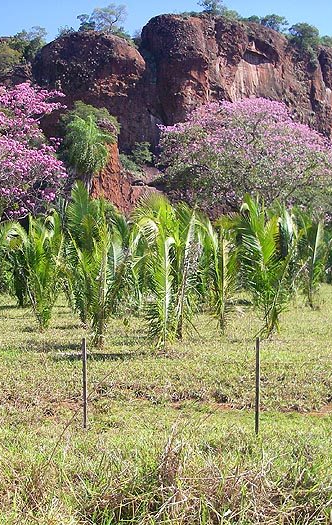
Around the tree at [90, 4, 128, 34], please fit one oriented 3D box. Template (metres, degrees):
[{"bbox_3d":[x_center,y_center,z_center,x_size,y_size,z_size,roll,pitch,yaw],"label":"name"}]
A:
[{"bbox_3d":[-7.109,-29.839,95.000,4.945,4.080,4.800,0,0,0],"label":"tree"}]

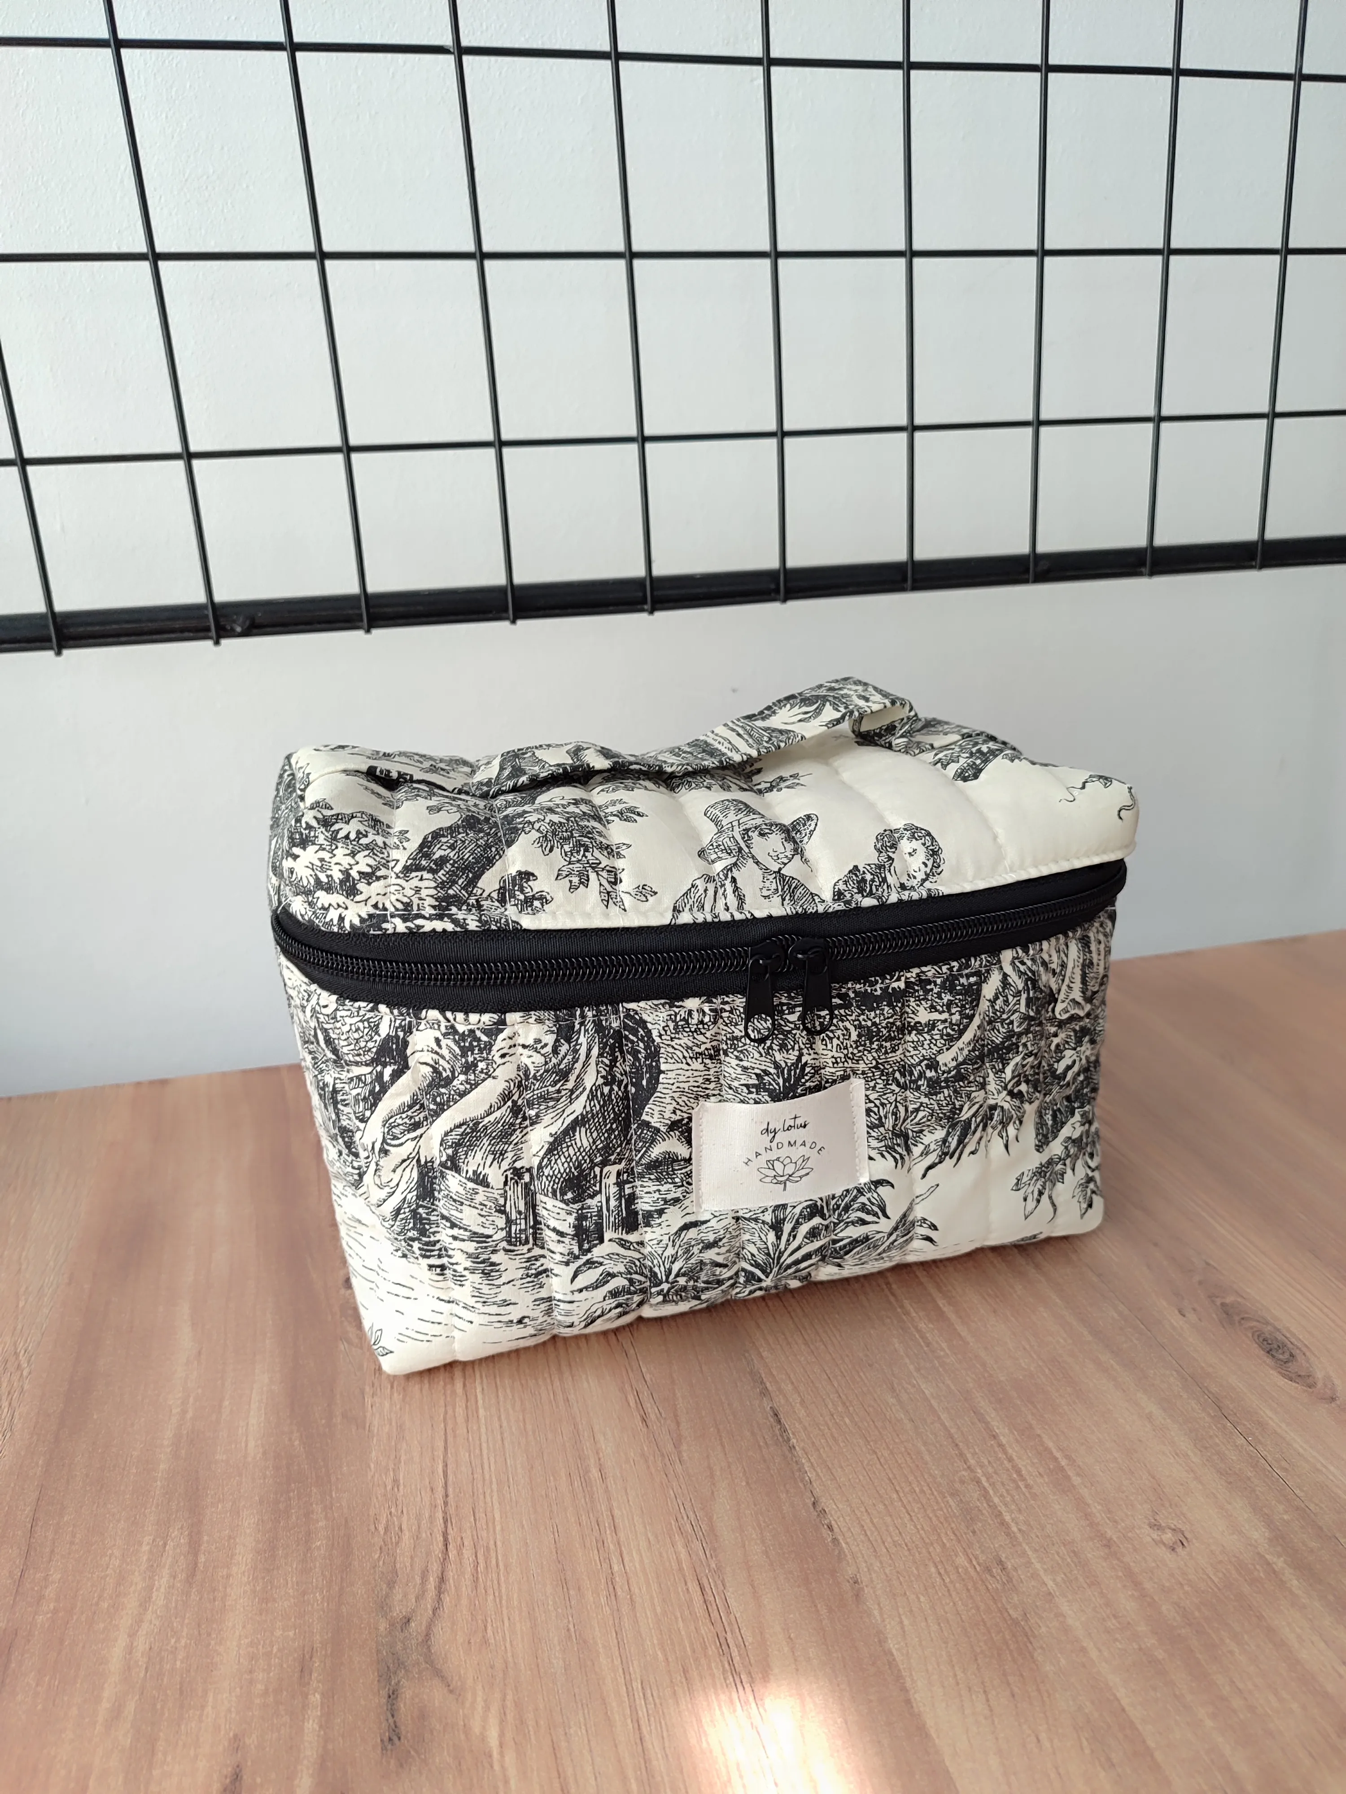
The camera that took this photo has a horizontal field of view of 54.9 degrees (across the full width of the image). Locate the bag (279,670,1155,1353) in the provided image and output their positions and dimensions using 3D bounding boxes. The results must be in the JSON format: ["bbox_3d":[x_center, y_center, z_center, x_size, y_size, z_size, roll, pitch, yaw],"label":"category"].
[{"bbox_3d":[0.006,0.022,0.399,0.229,0.155,0.134,-7,17,-11],"label":"bag"}]

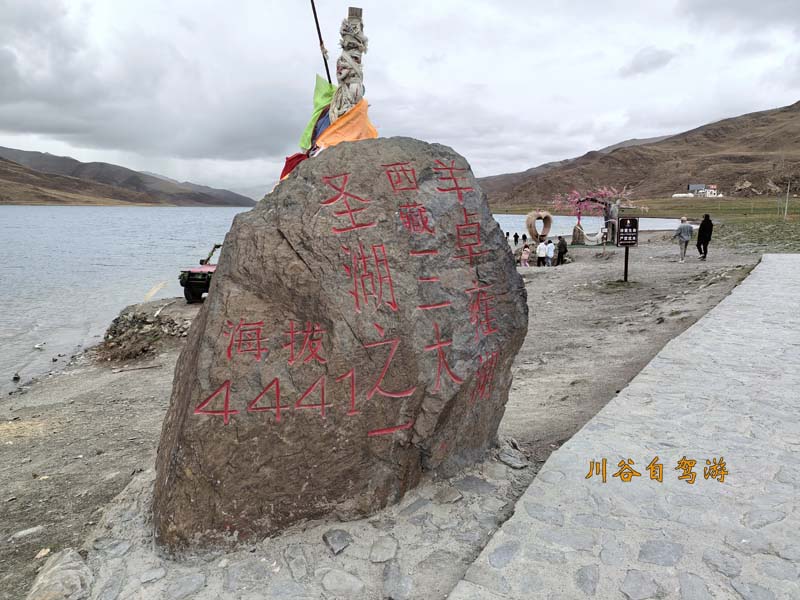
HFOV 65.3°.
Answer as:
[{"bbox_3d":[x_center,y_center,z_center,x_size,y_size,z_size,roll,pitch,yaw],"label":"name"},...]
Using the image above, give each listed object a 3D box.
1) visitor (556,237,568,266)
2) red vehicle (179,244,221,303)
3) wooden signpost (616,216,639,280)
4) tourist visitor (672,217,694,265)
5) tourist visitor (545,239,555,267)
[{"bbox_3d":[8.984,-2.671,34.629,0.420,1.700,0.500,8,12,41],"label":"visitor"},{"bbox_3d":[-5.761,-0.990,20.600,1.450,1.740,2.800,2,9,14],"label":"red vehicle"},{"bbox_3d":[6.298,-1.390,17.333,0.570,1.760,0.080,2,9,11],"label":"wooden signpost"},{"bbox_3d":[10.722,-2.270,23.730,0.620,1.720,0.480,-3,9,-17],"label":"tourist visitor"},{"bbox_3d":[8.266,-2.474,34.625,0.470,1.650,0.340,1,9,9],"label":"tourist visitor"}]

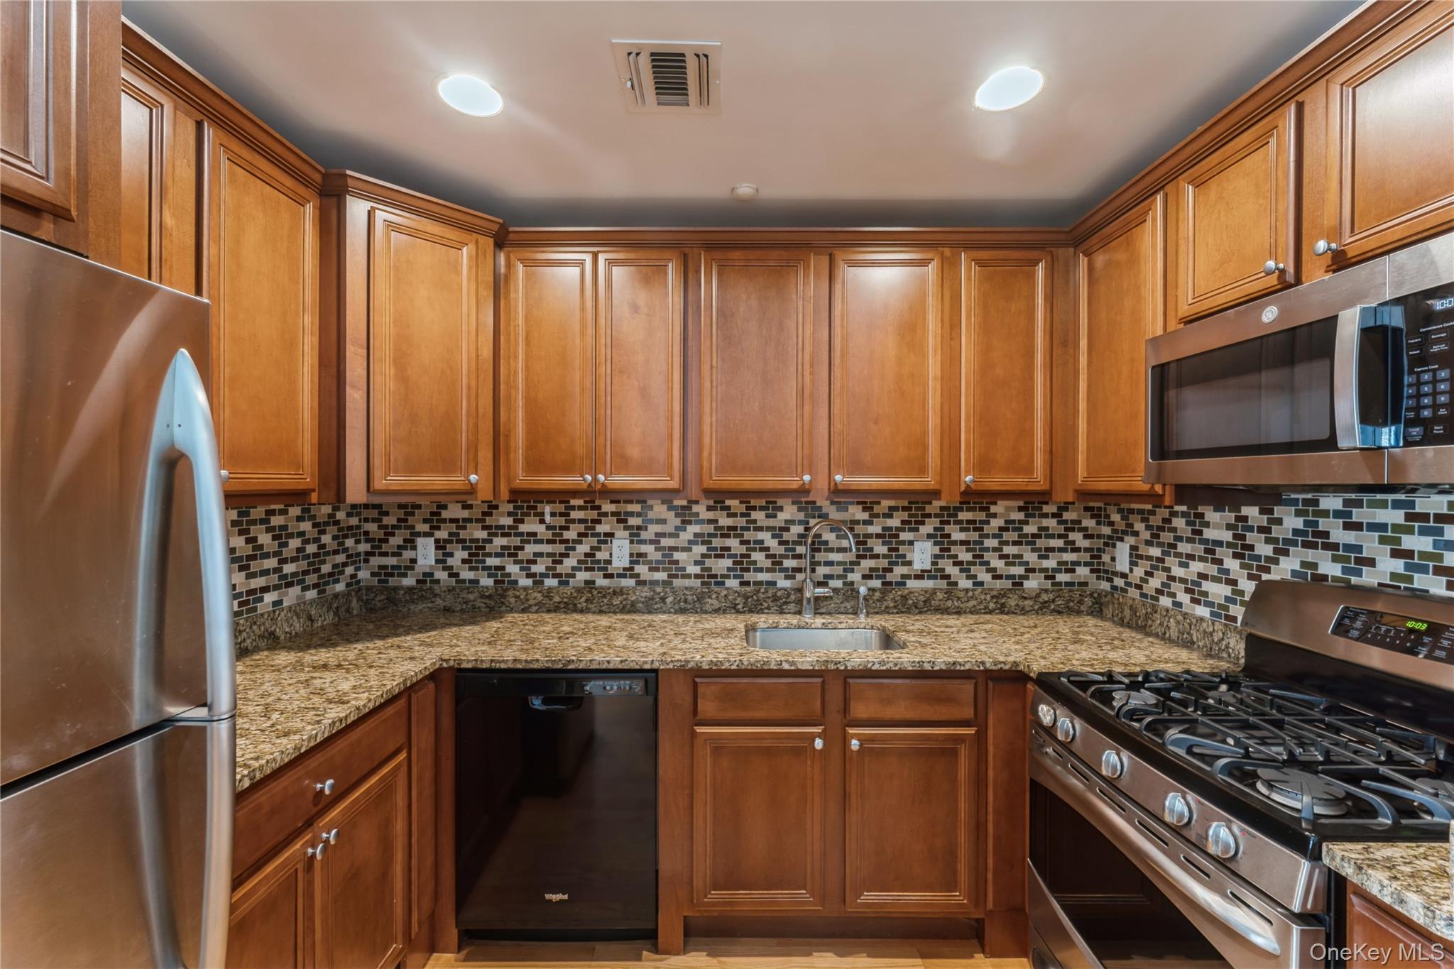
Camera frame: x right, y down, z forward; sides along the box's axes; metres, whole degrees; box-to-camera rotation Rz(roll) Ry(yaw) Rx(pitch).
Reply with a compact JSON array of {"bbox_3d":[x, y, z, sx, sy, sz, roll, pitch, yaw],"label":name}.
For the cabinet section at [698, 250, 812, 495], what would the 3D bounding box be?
[{"bbox_3d":[0.107,-0.400,2.006,0.399,0.847,0.028,0,0,0],"label":"cabinet section"}]

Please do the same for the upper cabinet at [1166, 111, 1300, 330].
[{"bbox_3d":[1.378,-0.623,1.362,0.325,0.428,0.375,0,0,0],"label":"upper cabinet"}]

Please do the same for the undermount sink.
[{"bbox_3d":[0.339,0.643,1.966,0.550,0.210,0.400,0,0,0],"label":"undermount sink"}]

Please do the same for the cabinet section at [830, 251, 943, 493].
[{"bbox_3d":[0.561,-0.399,2.002,0.391,0.847,0.028,0,0,0],"label":"cabinet section"}]

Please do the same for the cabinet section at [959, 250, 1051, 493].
[{"bbox_3d":[0.985,-0.397,1.999,0.323,0.847,0.028,0,0,0],"label":"cabinet section"}]

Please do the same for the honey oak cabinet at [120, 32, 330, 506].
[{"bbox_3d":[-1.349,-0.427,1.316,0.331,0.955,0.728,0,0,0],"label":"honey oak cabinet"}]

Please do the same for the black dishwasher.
[{"bbox_3d":[-0.514,0.987,2.005,0.607,0.855,0.605,0,0,0],"label":"black dishwasher"}]

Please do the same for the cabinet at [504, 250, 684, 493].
[{"bbox_3d":[-0.463,-0.401,2.166,0.665,0.878,0.326,0,0,0],"label":"cabinet"}]

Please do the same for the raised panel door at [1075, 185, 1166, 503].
[{"bbox_3d":[1.233,-0.399,1.783,0.025,0.848,0.380,0,0,0],"label":"raised panel door"}]

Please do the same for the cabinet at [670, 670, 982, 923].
[{"bbox_3d":[0.329,0.966,2.003,0.914,0.824,0.615,0,0,0],"label":"cabinet"}]

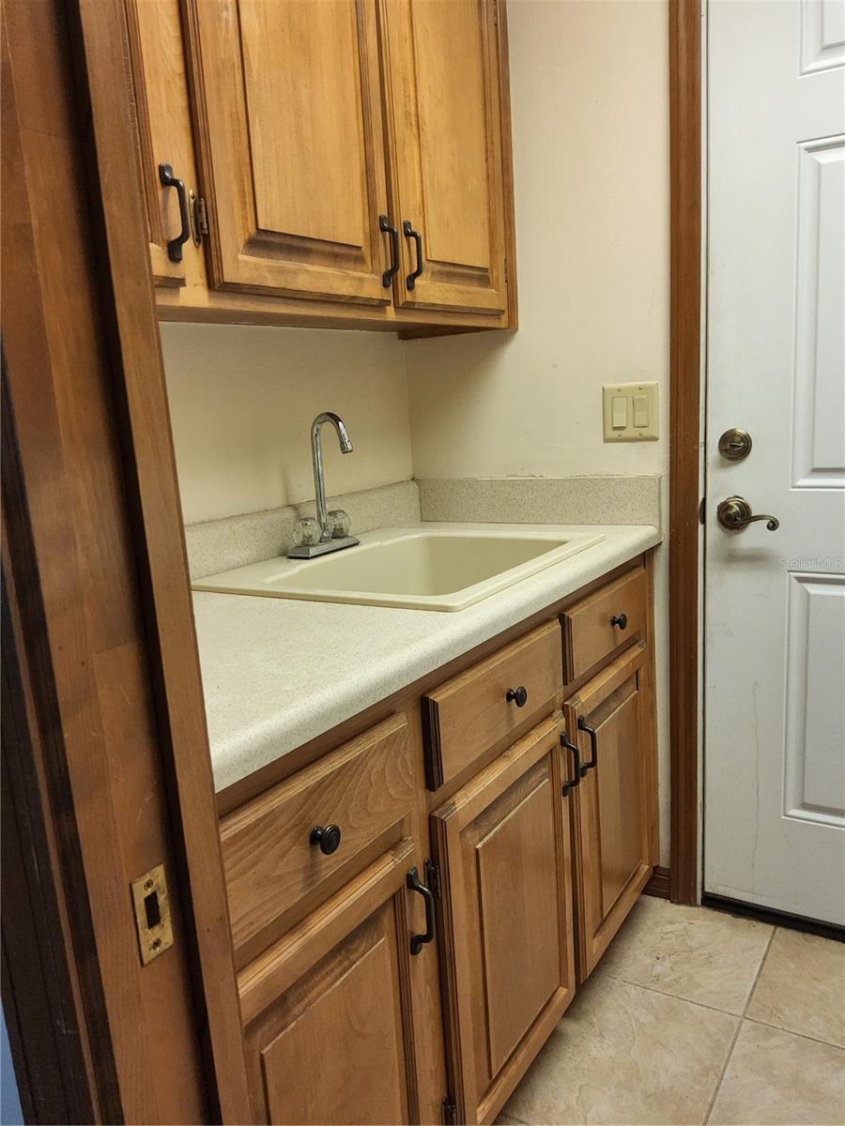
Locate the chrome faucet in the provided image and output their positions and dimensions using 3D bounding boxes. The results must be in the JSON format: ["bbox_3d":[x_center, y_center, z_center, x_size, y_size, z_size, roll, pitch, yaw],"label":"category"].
[{"bbox_3d":[-0.181,-0.159,1.615,0.128,0.279,0.158,4,13,33],"label":"chrome faucet"}]

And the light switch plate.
[{"bbox_3d":[0.444,-0.320,1.736,0.124,0.124,0.010,4,13,33],"label":"light switch plate"}]

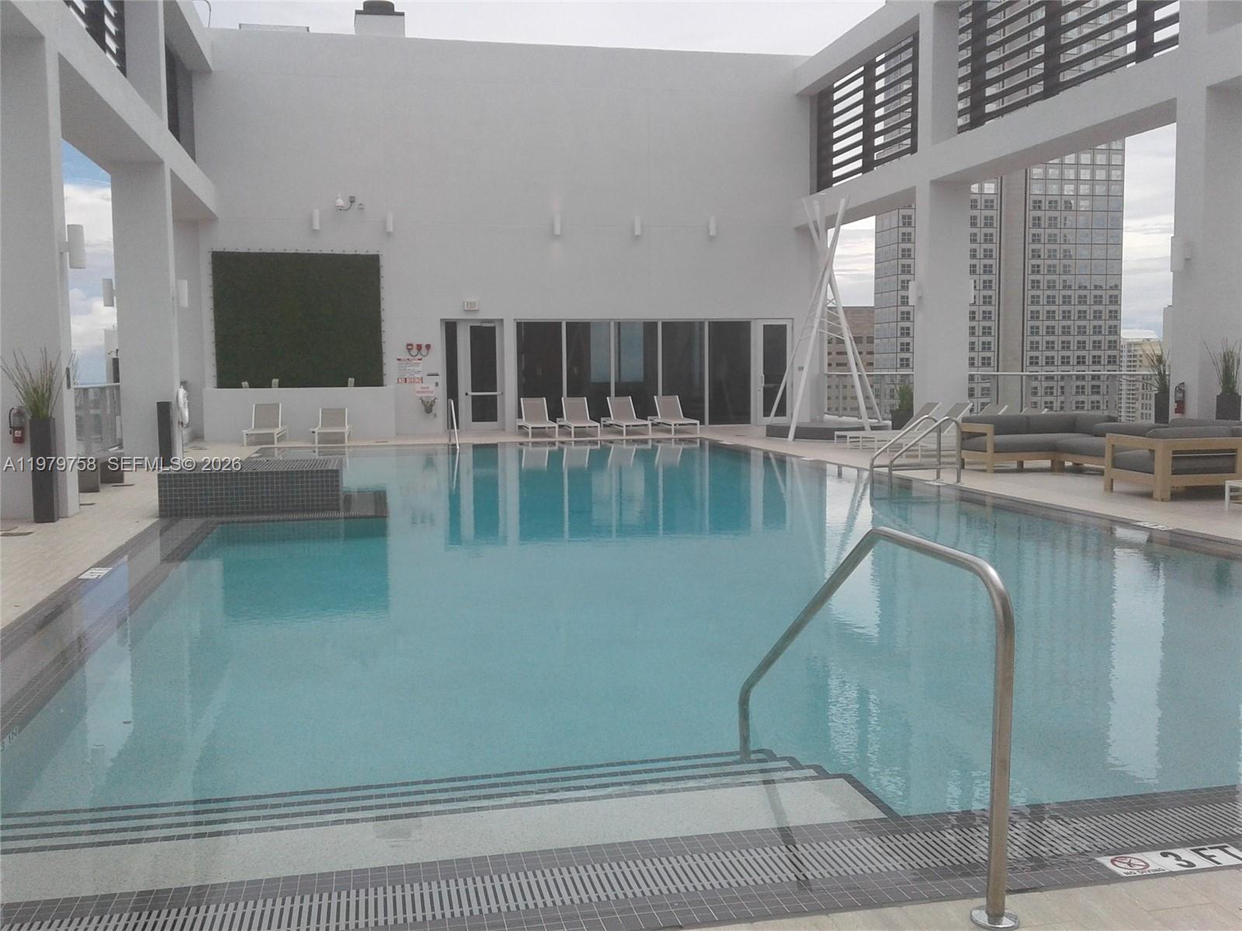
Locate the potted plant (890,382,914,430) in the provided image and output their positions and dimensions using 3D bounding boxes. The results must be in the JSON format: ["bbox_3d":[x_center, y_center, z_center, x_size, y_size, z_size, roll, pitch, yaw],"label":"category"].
[{"bbox_3d":[5.833,-1.058,23.713,0.600,1.188,0.600,-2,5,-12],"label":"potted plant"}]

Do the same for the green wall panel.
[{"bbox_3d":[-7.363,-3.317,27.112,3.700,3.058,0.100,-2,5,-12],"label":"green wall panel"}]

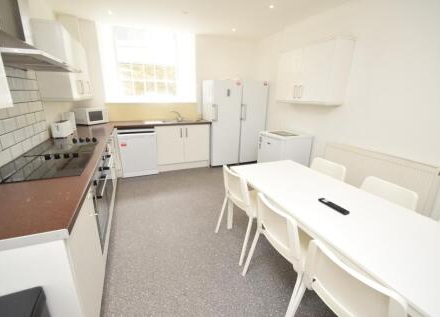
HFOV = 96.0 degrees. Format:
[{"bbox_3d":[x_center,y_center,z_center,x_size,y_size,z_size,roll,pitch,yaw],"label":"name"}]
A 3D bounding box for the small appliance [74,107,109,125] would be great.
[{"bbox_3d":[-2.199,-0.732,3.400,0.320,0.260,0.420,7,18,19],"label":"small appliance"}]

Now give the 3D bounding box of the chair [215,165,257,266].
[{"bbox_3d":[0.305,0.460,1.905,0.530,0.800,0.470,-8,19,-26],"label":"chair"}]

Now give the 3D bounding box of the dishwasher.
[{"bbox_3d":[-1.521,-0.168,3.728,0.600,0.850,0.600,-6,19,-23],"label":"dishwasher"}]

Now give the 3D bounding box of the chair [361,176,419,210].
[{"bbox_3d":[1.038,0.601,1.494,0.530,0.800,0.470,-6,19,-23],"label":"chair"}]

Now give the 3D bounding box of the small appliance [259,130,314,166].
[{"bbox_3d":[1.032,0.019,3.279,0.560,0.850,0.600,-6,19,-23],"label":"small appliance"}]

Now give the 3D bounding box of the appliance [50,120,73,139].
[{"bbox_3d":[-1.860,-0.353,2.353,0.150,0.180,0.270,-6,19,-23],"label":"appliance"}]

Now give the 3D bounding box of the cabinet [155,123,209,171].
[{"bbox_3d":[-0.769,-0.258,4.030,1.010,0.870,0.580,-6,19,-23],"label":"cabinet"}]

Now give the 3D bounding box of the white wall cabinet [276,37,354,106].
[{"bbox_3d":[1.364,-1.249,3.030,0.350,0.770,0.990,-6,19,-23],"label":"white wall cabinet"}]

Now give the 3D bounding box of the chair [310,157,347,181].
[{"bbox_3d":[0.860,0.438,2.007,0.530,0.800,0.470,-6,19,-23],"label":"chair"}]

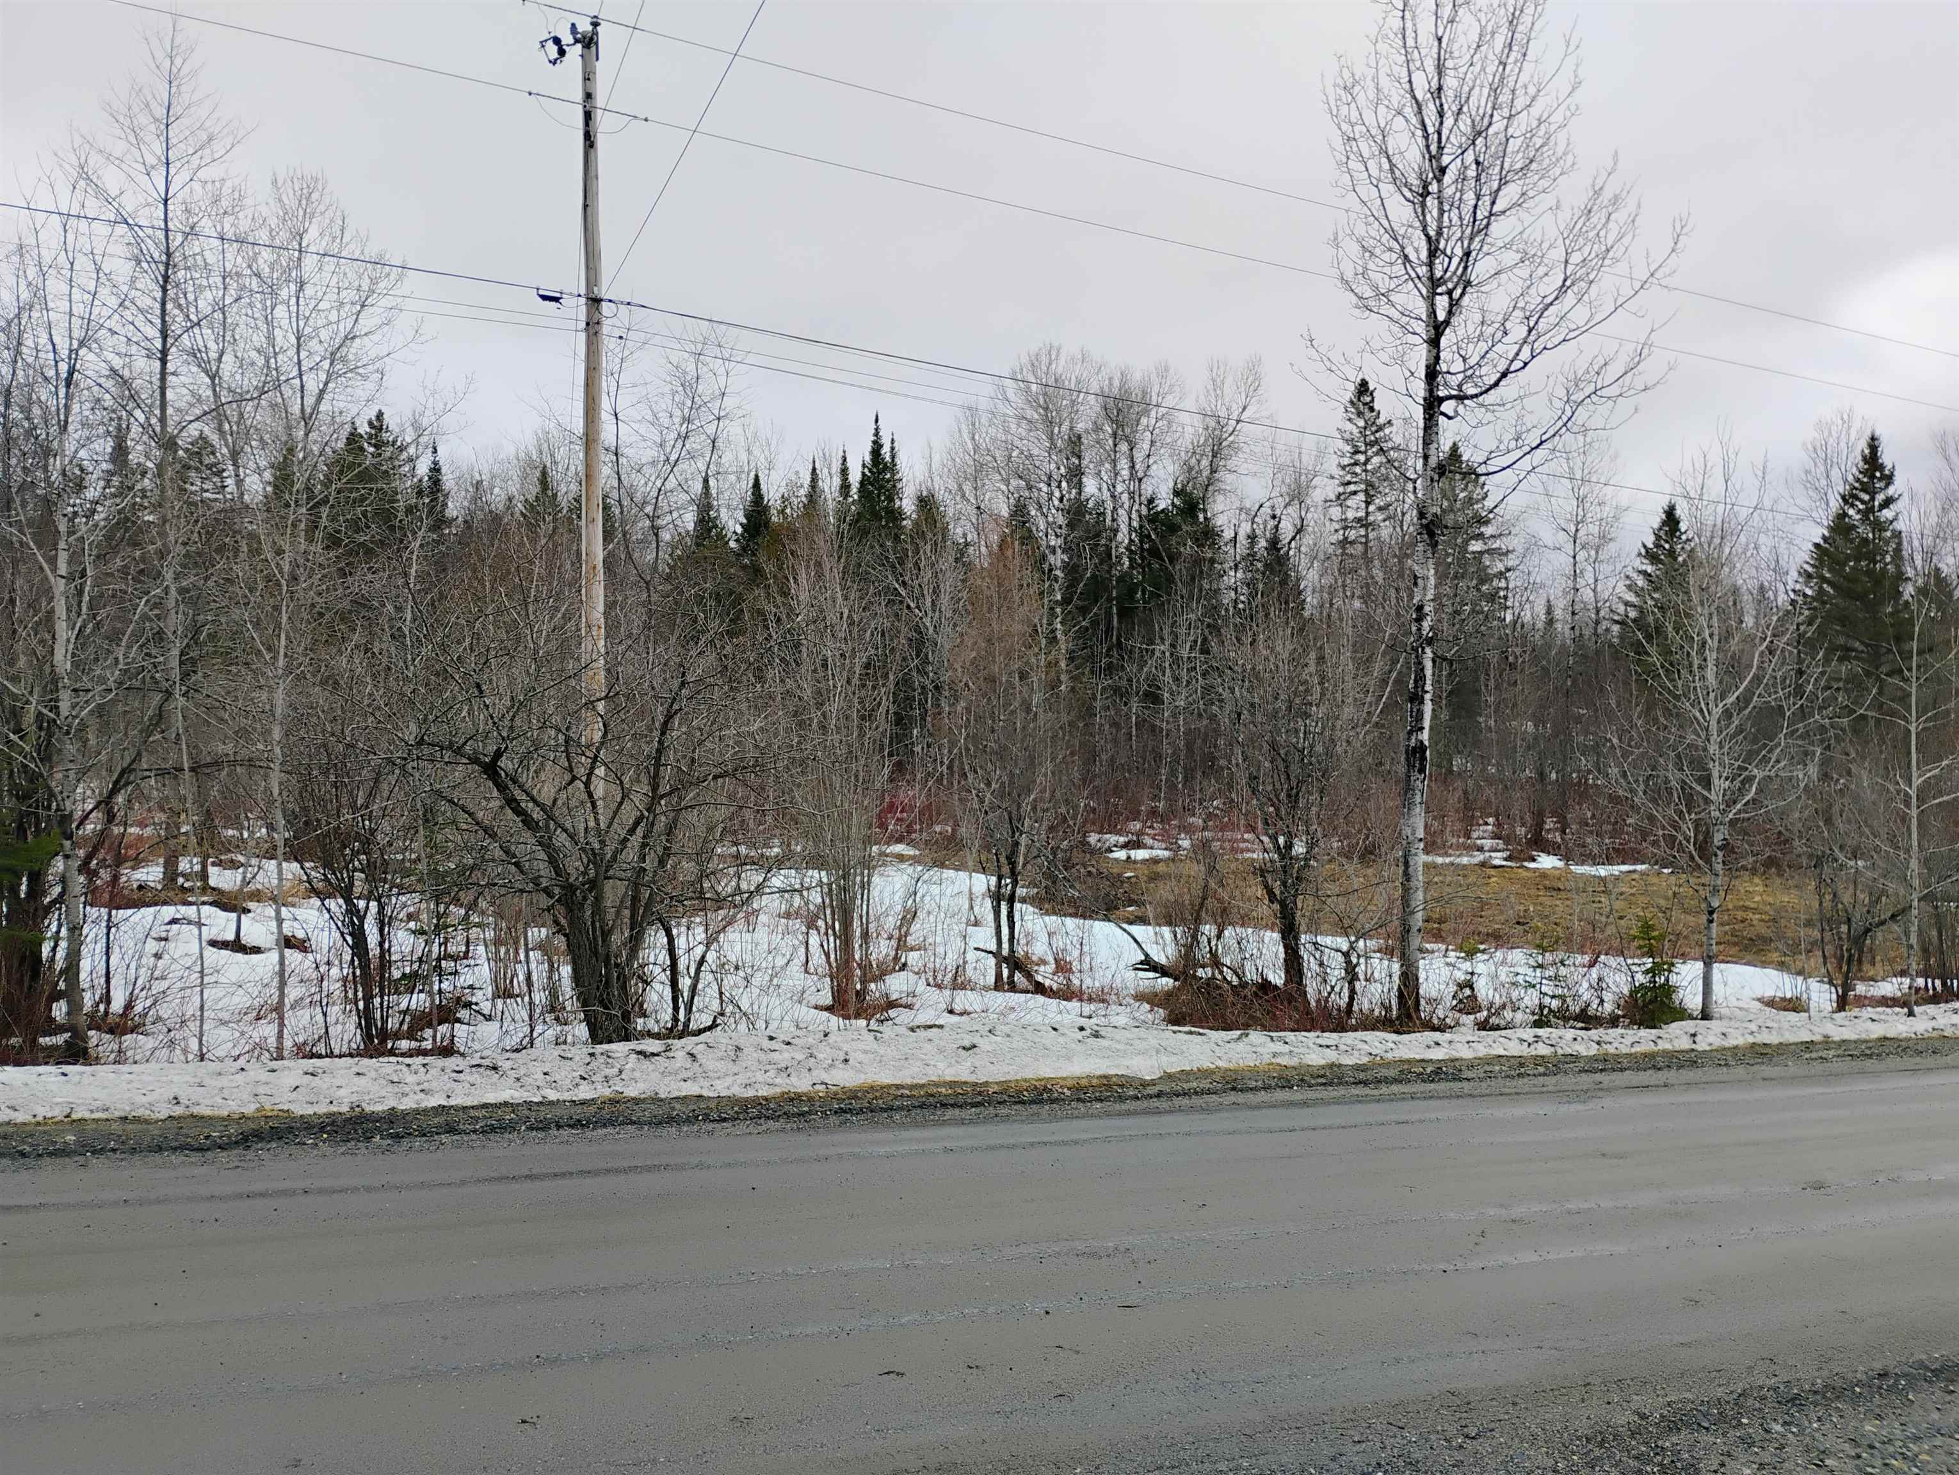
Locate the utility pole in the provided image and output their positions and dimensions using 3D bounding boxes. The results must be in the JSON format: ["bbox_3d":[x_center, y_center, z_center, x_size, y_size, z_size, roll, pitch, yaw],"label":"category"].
[{"bbox_3d":[-4.819,-3.189,19.000,0.700,10.800,0.400,0,-1,-12],"label":"utility pole"}]

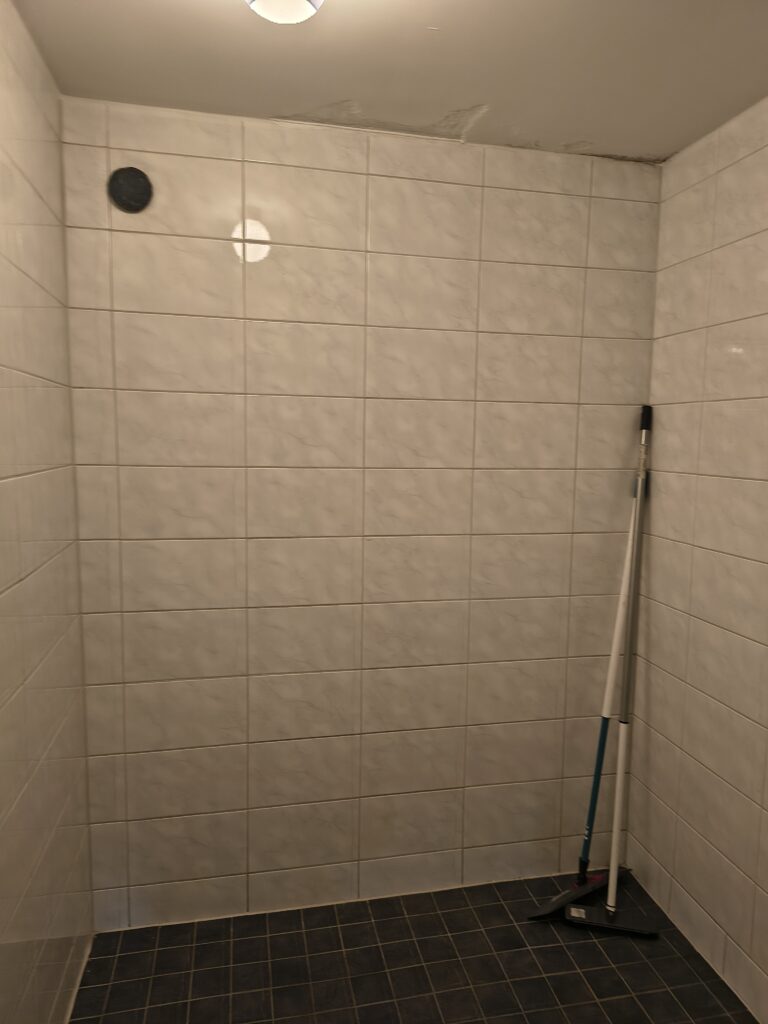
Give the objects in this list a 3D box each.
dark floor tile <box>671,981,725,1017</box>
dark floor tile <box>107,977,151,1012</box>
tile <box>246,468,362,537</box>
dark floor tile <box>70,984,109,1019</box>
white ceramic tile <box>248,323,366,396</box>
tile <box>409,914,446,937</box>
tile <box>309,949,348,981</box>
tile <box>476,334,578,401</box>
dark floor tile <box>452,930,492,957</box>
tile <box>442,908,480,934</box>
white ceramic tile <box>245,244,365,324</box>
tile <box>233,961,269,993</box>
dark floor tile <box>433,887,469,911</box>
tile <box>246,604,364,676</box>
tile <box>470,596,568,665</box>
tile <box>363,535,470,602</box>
[{"bbox_3d":[0.801,1.243,1.801,0.098,0.010,0.098,-1,6,-12],"label":"dark floor tile"},{"bbox_3d":[-0.647,1.234,1.806,0.099,0.010,0.095,-1,8,-12],"label":"dark floor tile"},{"bbox_3d":[-0.221,-0.026,2.012,0.331,0.197,0.009,-1,7,-13],"label":"tile"},{"bbox_3d":[-0.738,1.241,1.796,0.079,0.009,0.099,-1,6,-12],"label":"dark floor tile"},{"bbox_3d":[-0.215,-0.422,1.959,0.330,0.199,0.009,-1,7,-13],"label":"white ceramic tile"},{"bbox_3d":[0.125,1.209,2.067,0.098,0.010,0.098,-1,6,-12],"label":"tile"},{"bbox_3d":[-0.151,1.234,1.923,0.099,0.009,0.099,-1,6,-12],"label":"tile"},{"bbox_3d":[0.436,-0.429,2.115,0.331,0.197,0.009,-1,7,-13],"label":"tile"},{"bbox_3d":[0.245,1.210,1.980,0.097,0.009,0.097,0,6,-12],"label":"dark floor tile"},{"bbox_3d":[0.224,1.204,2.082,0.097,0.009,0.097,-1,6,-12],"label":"tile"},{"bbox_3d":[-0.211,-0.622,1.942,0.331,0.197,0.009,-1,7,-13],"label":"white ceramic tile"},{"bbox_3d":[-0.347,1.224,1.861,0.098,0.010,0.098,-1,6,-12],"label":"tile"},{"bbox_3d":[0.203,1.193,2.180,0.097,0.009,0.097,-1,6,-12],"label":"dark floor tile"},{"bbox_3d":[-0.229,0.372,2.065,0.332,0.198,0.010,-1,7,-13],"label":"tile"},{"bbox_3d":[0.419,0.363,2.194,0.329,0.197,0.009,0,6,-12],"label":"tile"},{"bbox_3d":[0.099,0.168,2.090,0.329,0.197,0.009,0,7,-13],"label":"tile"}]

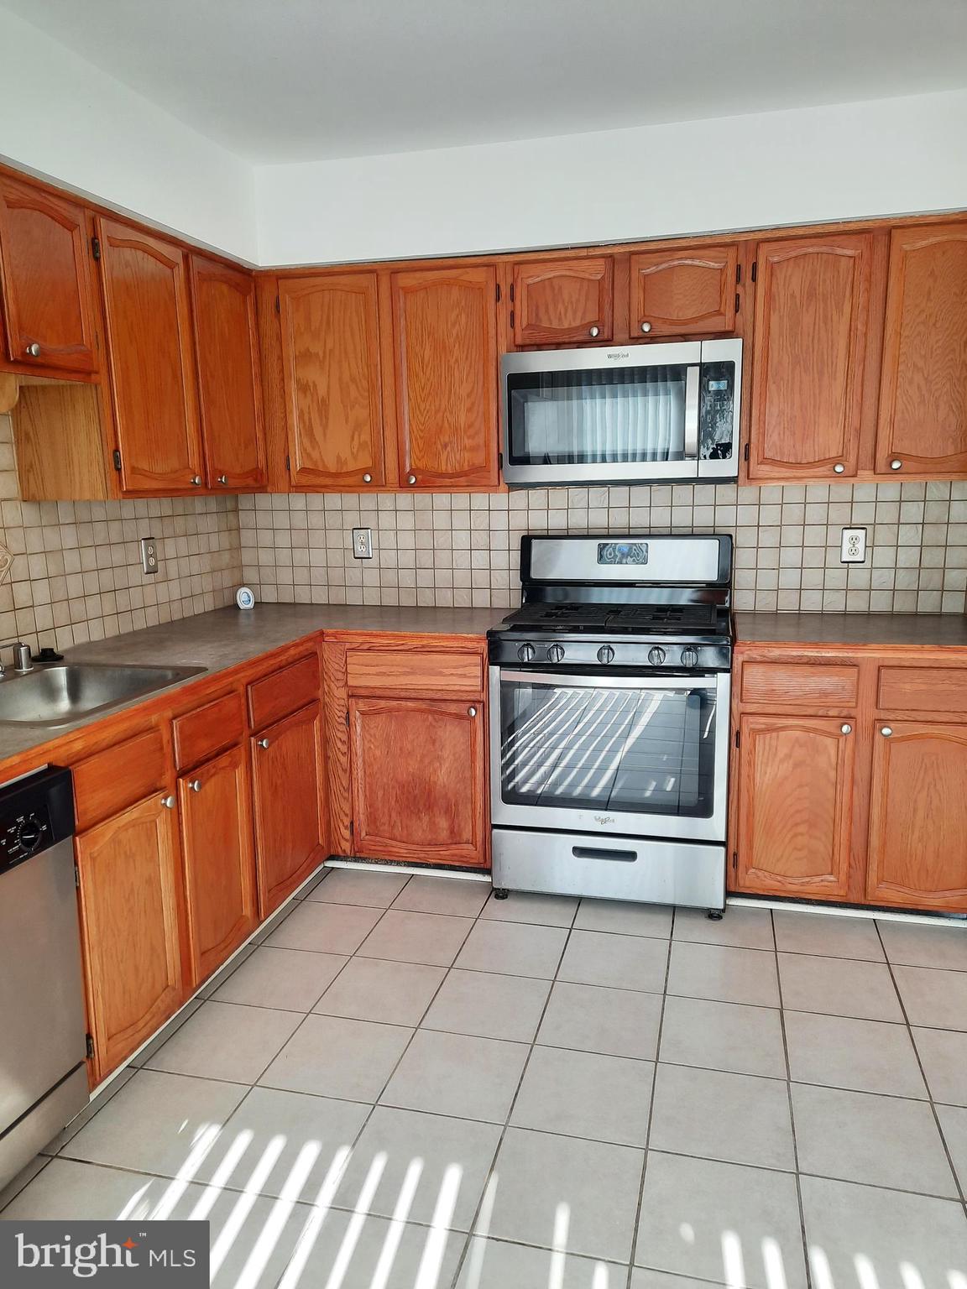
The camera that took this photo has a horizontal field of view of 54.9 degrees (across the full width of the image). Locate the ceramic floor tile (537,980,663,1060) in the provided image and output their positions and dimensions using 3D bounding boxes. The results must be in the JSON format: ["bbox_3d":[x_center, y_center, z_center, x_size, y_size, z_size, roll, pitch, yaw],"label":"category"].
[{"bbox_3d":[0.316,0.995,2.464,0.303,0.010,0.303,2,11,14],"label":"ceramic floor tile"}]

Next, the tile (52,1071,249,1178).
[{"bbox_3d":[-0.733,1.080,2.110,0.304,0.012,0.304,2,11,14],"label":"tile"}]

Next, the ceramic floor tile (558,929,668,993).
[{"bbox_3d":[0.393,0.942,2.760,0.304,0.012,0.304,2,11,14],"label":"ceramic floor tile"}]

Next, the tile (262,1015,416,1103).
[{"bbox_3d":[-0.357,1.034,2.327,0.304,0.012,0.304,2,11,14],"label":"tile"}]

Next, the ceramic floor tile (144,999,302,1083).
[{"bbox_3d":[-0.655,1.024,2.405,0.303,0.010,0.303,2,11,14],"label":"ceramic floor tile"}]

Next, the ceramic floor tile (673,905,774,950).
[{"bbox_3d":[0.767,0.897,2.972,0.304,0.012,0.294,2,11,14],"label":"ceramic floor tile"}]

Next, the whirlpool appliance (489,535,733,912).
[{"bbox_3d":[0.462,0.242,3.226,0.759,1.194,0.674,2,11,14],"label":"whirlpool appliance"}]

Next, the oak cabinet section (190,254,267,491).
[{"bbox_3d":[-0.979,-0.885,3.142,0.290,0.708,0.397,2,11,14],"label":"oak cabinet section"}]

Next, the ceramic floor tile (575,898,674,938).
[{"bbox_3d":[0.467,0.880,3.039,0.303,0.010,0.303,2,11,14],"label":"ceramic floor tile"}]

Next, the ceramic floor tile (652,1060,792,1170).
[{"bbox_3d":[0.537,1.061,2.096,0.303,0.010,0.303,2,11,14],"label":"ceramic floor tile"}]

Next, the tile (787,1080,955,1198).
[{"bbox_3d":[0.835,1.071,2.020,0.303,0.010,0.303,2,11,14],"label":"tile"}]

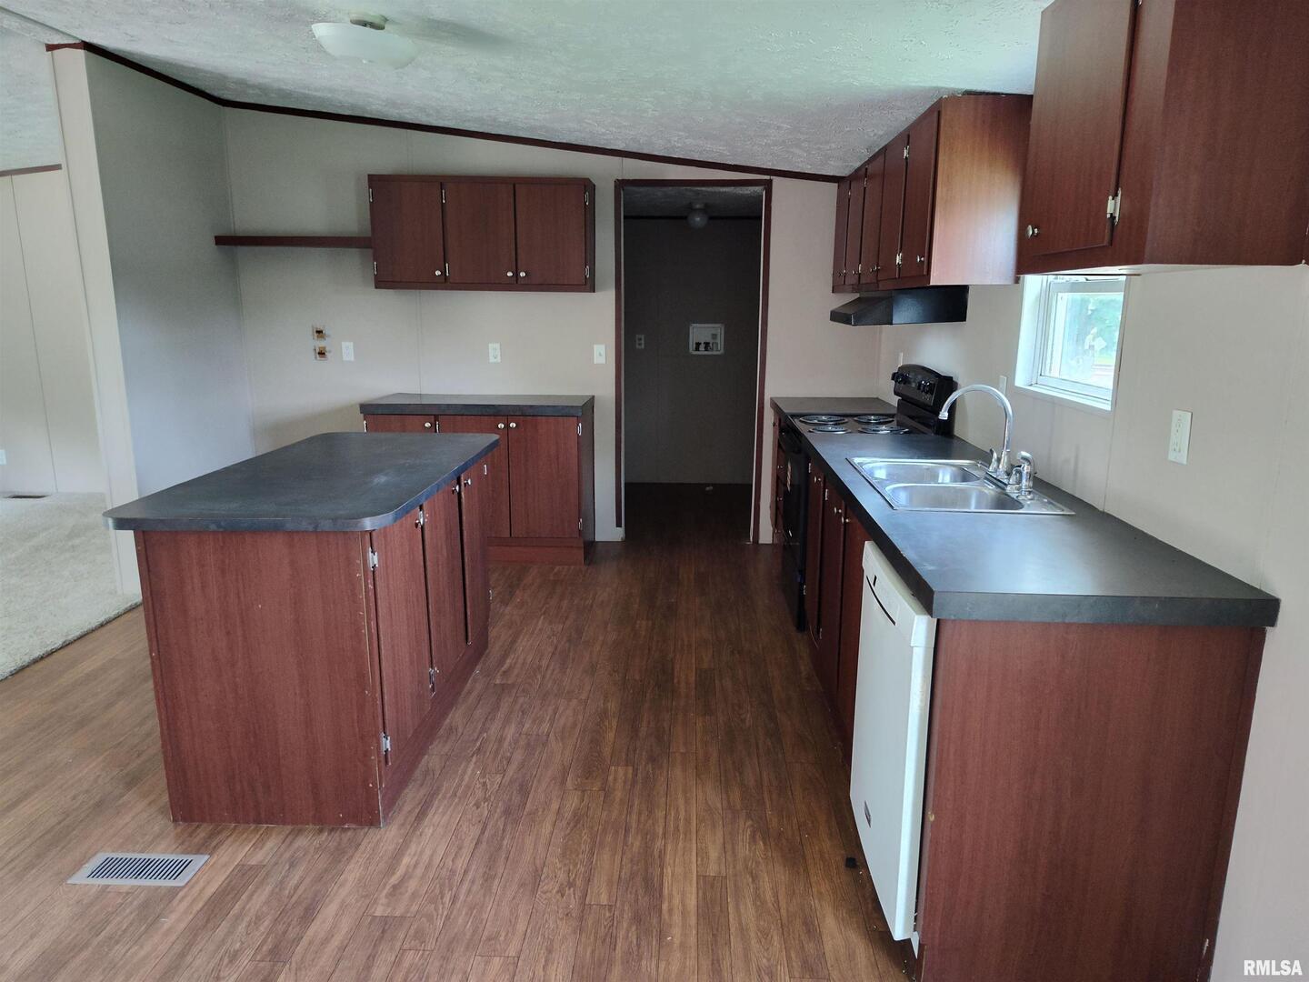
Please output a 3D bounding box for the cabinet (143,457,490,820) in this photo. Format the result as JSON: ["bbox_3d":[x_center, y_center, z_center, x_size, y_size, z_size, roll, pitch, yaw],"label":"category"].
[{"bbox_3d":[-1.056,0.396,3.068,0.622,0.875,1.333,1,12,3],"label":"cabinet"}]

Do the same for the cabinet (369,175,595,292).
[{"bbox_3d":[-0.961,-1.455,4.988,1.224,0.606,0.301,1,12,3],"label":"cabinet"}]

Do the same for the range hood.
[{"bbox_3d":[1.083,-0.847,3.975,0.470,0.160,0.720,1,12,3],"label":"range hood"}]

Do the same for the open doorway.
[{"bbox_3d":[0.215,-0.737,5.274,0.900,2.167,0.130,1,12,3],"label":"open doorway"}]

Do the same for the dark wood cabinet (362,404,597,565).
[{"bbox_3d":[-1.000,-0.058,5.176,1.242,0.870,0.491,1,12,3],"label":"dark wood cabinet"}]

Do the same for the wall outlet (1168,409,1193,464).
[{"bbox_3d":[1.196,-0.124,1.986,0.008,0.117,0.074,1,12,3],"label":"wall outlet"}]

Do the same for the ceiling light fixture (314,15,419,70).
[{"bbox_3d":[-0.997,-1.552,3.013,0.350,0.148,0.350,7,12,1],"label":"ceiling light fixture"}]

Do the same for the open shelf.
[{"bbox_3d":[-2.043,-1.448,5.081,0.945,0.047,0.222,1,12,3],"label":"open shelf"}]

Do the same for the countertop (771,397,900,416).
[{"bbox_3d":[1.009,-0.454,4.841,0.642,0.046,0.822,1,12,3],"label":"countertop"}]

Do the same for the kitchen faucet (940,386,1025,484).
[{"bbox_3d":[1.048,-0.189,2.808,0.230,0.297,0.220,1,12,3],"label":"kitchen faucet"}]

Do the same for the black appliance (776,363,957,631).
[{"bbox_3d":[0.981,-0.004,4.216,0.675,1.180,0.755,1,12,3],"label":"black appliance"}]

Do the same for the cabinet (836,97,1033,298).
[{"bbox_3d":[1.172,-1.244,4.013,0.305,0.618,2.070,1,12,3],"label":"cabinet"}]

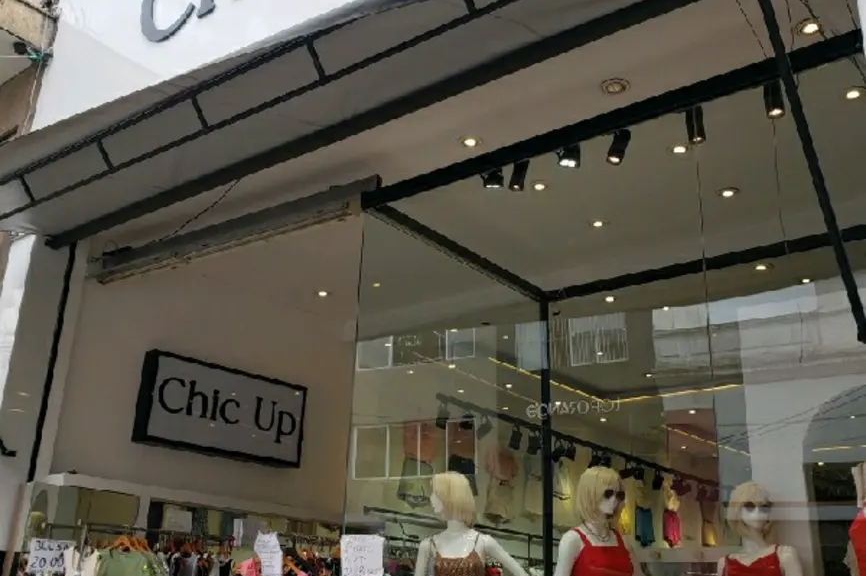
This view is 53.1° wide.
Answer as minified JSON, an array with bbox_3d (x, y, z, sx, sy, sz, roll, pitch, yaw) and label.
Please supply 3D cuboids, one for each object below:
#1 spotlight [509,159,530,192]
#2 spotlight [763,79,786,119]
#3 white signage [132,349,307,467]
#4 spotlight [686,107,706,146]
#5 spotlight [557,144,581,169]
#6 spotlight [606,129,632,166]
[{"bbox_3d":[0.464,-0.614,4.629,0.077,0.178,0.081,0,-21,40],"label":"spotlight"},{"bbox_3d":[1.513,-0.848,3.846,0.077,0.178,0.081,-13,-24,36],"label":"spotlight"},{"bbox_3d":[-1.759,1.065,7.426,0.150,0.714,1.685,-13,-24,36],"label":"white signage"},{"bbox_3d":[1.227,-0.772,4.052,0.077,0.178,0.081,-15,-25,35],"label":"spotlight"},{"bbox_3d":[0.680,-0.670,4.350,0.100,0.130,0.100,-1,-32,9],"label":"spotlight"},{"bbox_3d":[0.922,-0.711,4.289,0.077,0.178,0.081,8,-15,41],"label":"spotlight"}]

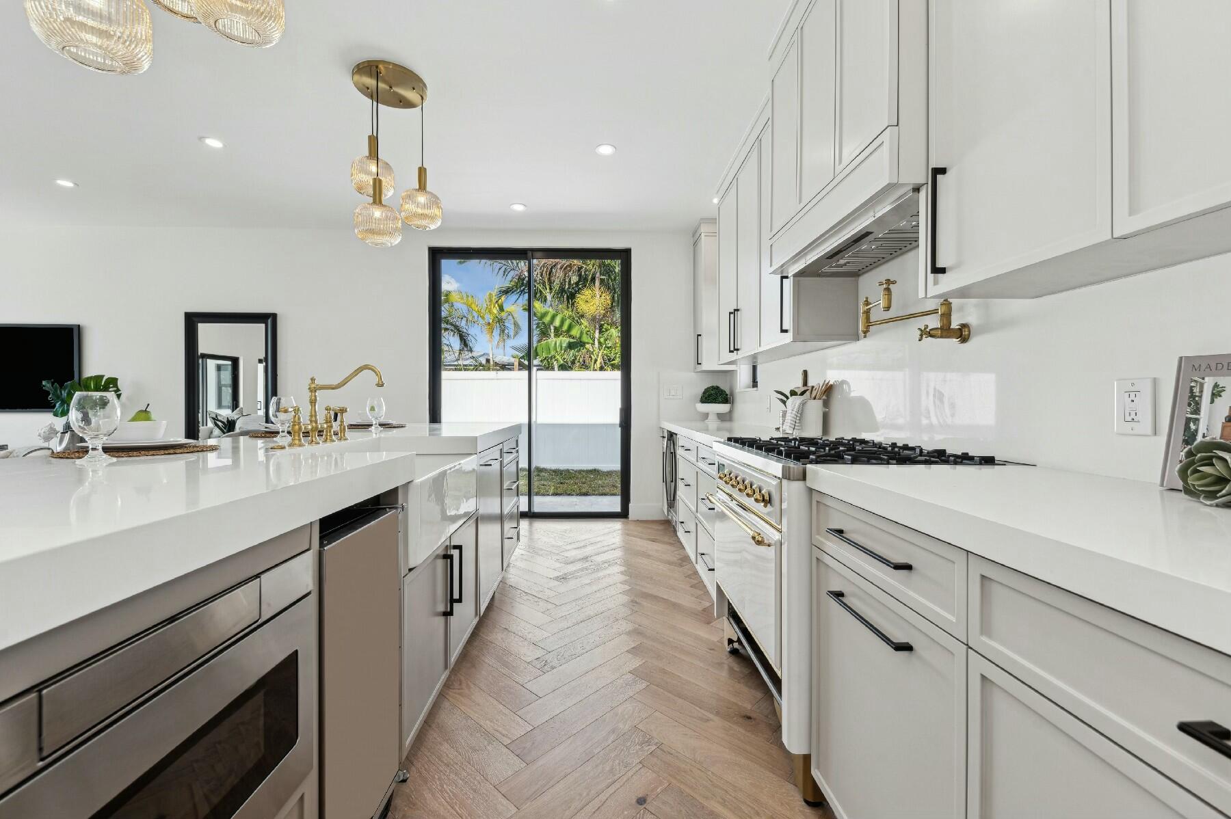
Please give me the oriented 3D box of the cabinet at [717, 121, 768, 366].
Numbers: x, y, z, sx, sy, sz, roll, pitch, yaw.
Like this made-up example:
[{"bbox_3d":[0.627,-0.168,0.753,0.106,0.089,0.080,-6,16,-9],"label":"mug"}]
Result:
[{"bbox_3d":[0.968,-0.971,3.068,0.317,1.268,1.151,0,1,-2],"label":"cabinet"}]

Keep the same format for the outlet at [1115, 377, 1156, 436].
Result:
[{"bbox_3d":[1.151,-0.005,1.068,0.009,0.125,0.076,0,1,-2],"label":"outlet"}]

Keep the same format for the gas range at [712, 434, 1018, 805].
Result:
[{"bbox_3d":[0.776,0.603,1.770,0.709,0.957,0.895,0,1,-2],"label":"gas range"}]

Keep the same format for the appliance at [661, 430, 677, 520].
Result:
[{"bbox_3d":[0.727,0.599,3.797,0.580,0.840,0.460,0,1,-2],"label":"appliance"}]

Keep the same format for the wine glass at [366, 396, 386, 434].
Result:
[{"bbox_3d":[-1.339,0.019,2.677,0.103,0.183,0.103,0,1,-2],"label":"wine glass"}]

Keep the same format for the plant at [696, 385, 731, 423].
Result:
[{"bbox_3d":[0.854,-0.050,4.163,0.303,0.318,0.303,0,1,-2],"label":"plant"}]

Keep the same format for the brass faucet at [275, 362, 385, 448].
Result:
[{"bbox_3d":[-0.990,-0.019,1.750,0.292,0.289,0.400,0,1,-2],"label":"brass faucet"}]

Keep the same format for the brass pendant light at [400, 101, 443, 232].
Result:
[{"bbox_3d":[-0.981,-1.253,2.430,0.205,0.657,0.205,0,1,-2],"label":"brass pendant light"}]

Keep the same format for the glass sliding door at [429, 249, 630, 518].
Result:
[{"bbox_3d":[-0.775,-0.224,4.416,1.830,2.497,0.120,0,1,-2],"label":"glass sliding door"}]

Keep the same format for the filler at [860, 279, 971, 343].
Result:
[{"bbox_3d":[1.021,-0.333,1.666,0.226,0.238,0.315,0,1,-2],"label":"filler"}]

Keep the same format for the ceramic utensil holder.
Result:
[{"bbox_3d":[0.988,0.048,2.458,0.160,0.186,0.160,0,1,-2],"label":"ceramic utensil holder"}]

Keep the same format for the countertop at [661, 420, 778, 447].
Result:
[{"bbox_3d":[0.765,0.155,3.302,0.619,0.054,2.180,0,1,-2],"label":"countertop"}]

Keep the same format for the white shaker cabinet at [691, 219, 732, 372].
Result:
[{"bbox_3d":[0.868,-0.954,4.177,0.349,1.245,0.410,0,1,-2],"label":"white shaker cabinet"}]

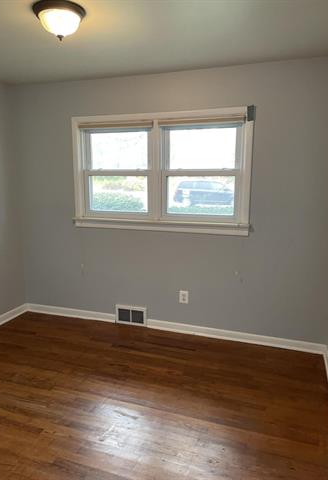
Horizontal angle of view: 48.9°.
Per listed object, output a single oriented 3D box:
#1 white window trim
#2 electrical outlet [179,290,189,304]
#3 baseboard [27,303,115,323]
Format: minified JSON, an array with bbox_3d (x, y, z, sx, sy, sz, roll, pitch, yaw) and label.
[{"bbox_3d":[-0.075,-0.622,3.370,1.767,1.089,0.075,4,11,19],"label":"white window trim"},{"bbox_3d":[0.191,0.551,3.480,0.076,0.120,0.010,4,11,19],"label":"electrical outlet"},{"bbox_3d":[-1.035,0.795,3.945,1.120,0.089,0.017,4,11,19],"label":"baseboard"}]

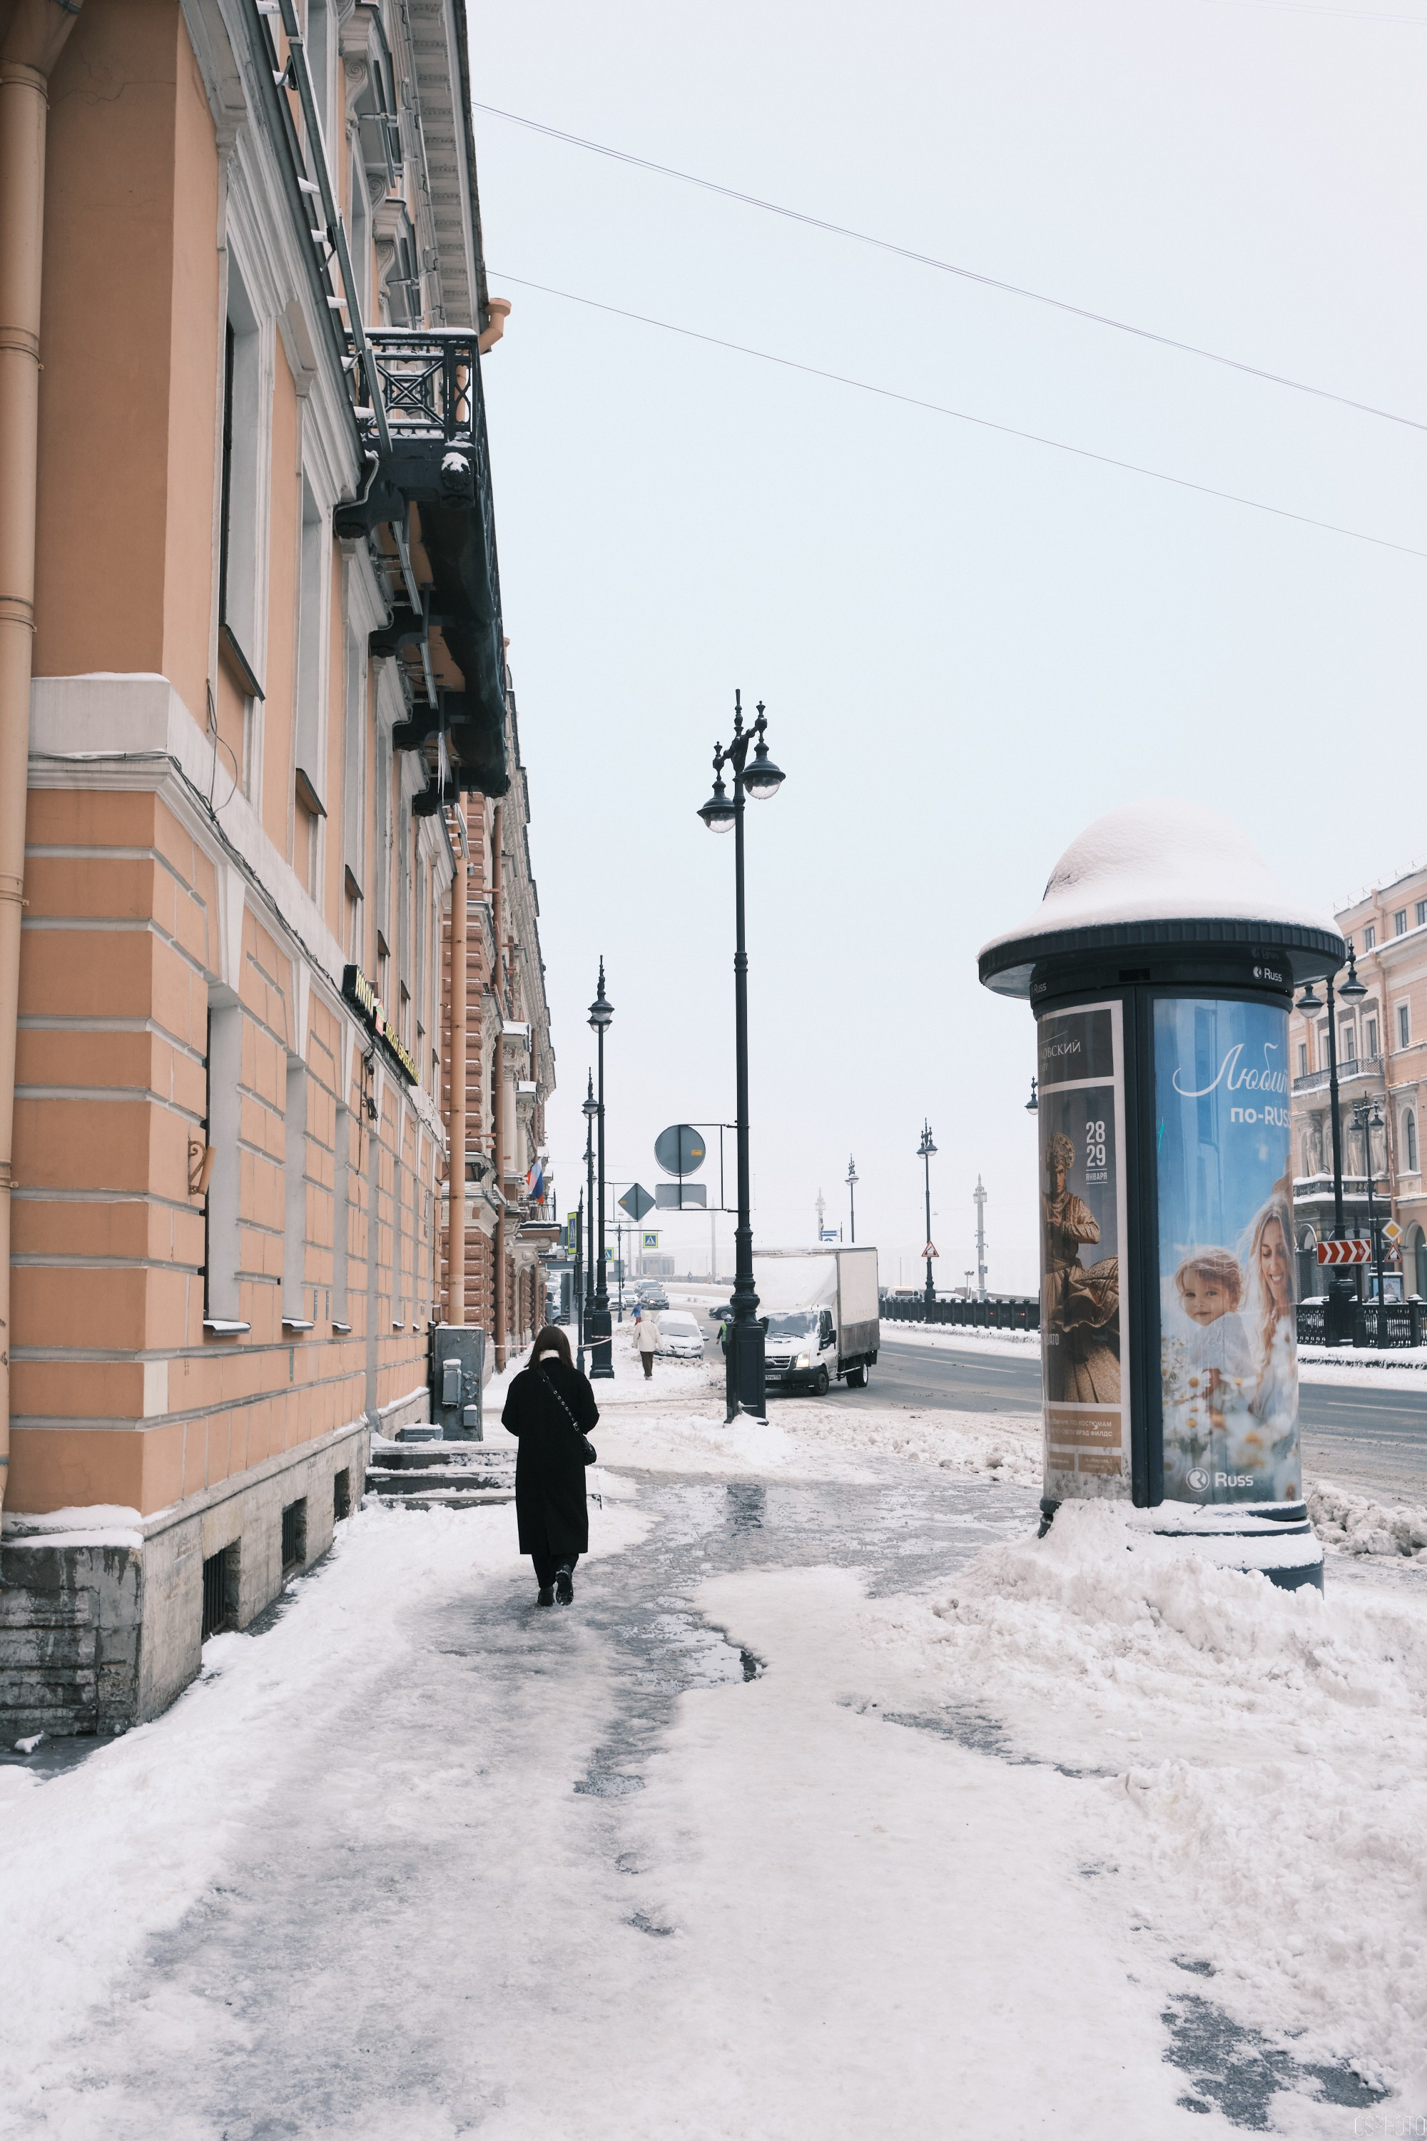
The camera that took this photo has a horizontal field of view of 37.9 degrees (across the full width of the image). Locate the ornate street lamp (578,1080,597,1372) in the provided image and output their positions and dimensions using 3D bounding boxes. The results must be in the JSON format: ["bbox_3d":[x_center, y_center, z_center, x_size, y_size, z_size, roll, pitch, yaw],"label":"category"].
[{"bbox_3d":[-4.631,5.276,78.329,0.700,10.820,2.850,0,-7,-4],"label":"ornate street lamp"}]

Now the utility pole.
[{"bbox_3d":[21.549,13.651,167.549,1.100,10.477,1.100,-1,-7,6],"label":"utility pole"}]

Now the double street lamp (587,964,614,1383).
[{"bbox_3d":[-2.854,2.424,53.390,0.700,10.870,2.850,0,-7,-4],"label":"double street lamp"}]

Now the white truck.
[{"bbox_3d":[2.084,5.787,47.934,2.200,3.170,6.100,-3,-5,17],"label":"white truck"}]

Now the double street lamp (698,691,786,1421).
[{"bbox_3d":[0.412,-0.265,28.838,0.650,10.291,2.700,1,-7,-16],"label":"double street lamp"}]

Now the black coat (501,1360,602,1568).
[{"bbox_3d":[-0.986,2.340,12.581,0.575,1.191,0.400,0,-7,-3],"label":"black coat"}]

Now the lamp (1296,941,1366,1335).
[{"bbox_3d":[14.415,1.510,48.151,0.700,9.710,2.850,1,-7,-11],"label":"lamp"}]

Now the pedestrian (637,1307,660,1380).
[{"bbox_3d":[-1.666,7.012,53.145,0.600,1.720,0.420,0,-7,-3],"label":"pedestrian"}]

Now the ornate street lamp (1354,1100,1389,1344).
[{"bbox_3d":[30.667,6.428,96.901,0.700,10.970,2.850,0,-7,-5],"label":"ornate street lamp"}]

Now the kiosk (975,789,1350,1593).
[{"bbox_3d":[2.718,0.732,12.509,2.160,4.780,2.160,-2,-7,12],"label":"kiosk"}]

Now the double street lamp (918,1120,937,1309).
[{"bbox_3d":[10.830,7.452,104.851,0.650,10.057,2.600,1,-7,-15],"label":"double street lamp"}]

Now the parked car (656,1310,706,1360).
[{"bbox_3d":[-1.161,8.953,69.429,1.750,1.500,4.200,0,-7,-2],"label":"parked car"}]

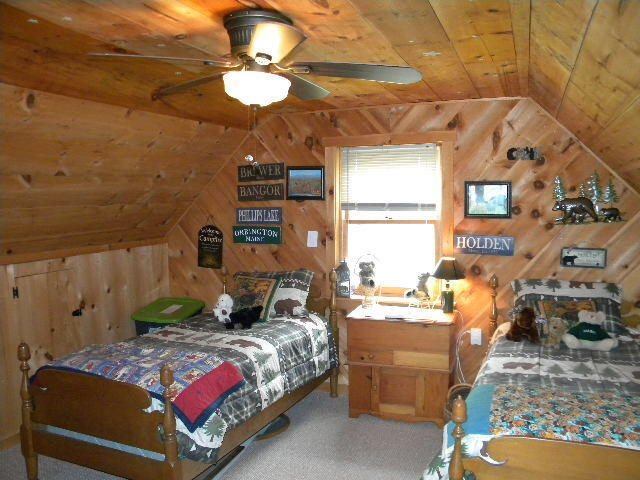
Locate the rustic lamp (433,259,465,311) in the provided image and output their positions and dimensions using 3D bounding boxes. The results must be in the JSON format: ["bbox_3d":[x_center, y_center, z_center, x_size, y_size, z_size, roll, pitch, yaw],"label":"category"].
[{"bbox_3d":[0.953,0.337,3.842,0.236,0.402,0.236,2,6,22],"label":"rustic lamp"}]

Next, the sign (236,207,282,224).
[{"bbox_3d":[-0.526,-0.210,4.524,0.449,0.137,0.020,2,6,22],"label":"sign"}]

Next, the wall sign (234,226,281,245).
[{"bbox_3d":[-0.548,-0.041,4.549,0.479,0.153,0.020,2,6,22],"label":"wall sign"}]

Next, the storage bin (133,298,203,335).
[{"bbox_3d":[-1.237,0.766,4.298,0.450,0.380,0.580,0,6,10],"label":"storage bin"}]

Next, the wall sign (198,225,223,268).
[{"bbox_3d":[-0.997,0.063,4.746,0.266,0.402,0.015,2,6,22],"label":"wall sign"}]

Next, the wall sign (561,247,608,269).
[{"bbox_3d":[1.762,0.121,3.455,0.275,0.128,0.020,2,6,22],"label":"wall sign"}]

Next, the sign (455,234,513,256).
[{"bbox_3d":[1.176,0.041,3.680,0.405,0.137,0.020,2,6,22],"label":"sign"}]

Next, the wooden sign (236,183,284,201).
[{"bbox_3d":[-0.508,-0.410,4.497,0.450,0.136,0.020,2,6,22],"label":"wooden sign"}]

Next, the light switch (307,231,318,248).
[{"bbox_3d":[-0.058,-0.006,4.170,0.078,0.122,0.013,2,6,22],"label":"light switch"}]

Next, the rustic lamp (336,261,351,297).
[{"bbox_3d":[0.186,0.307,4.103,0.090,0.280,0.090,2,6,22],"label":"rustic lamp"}]

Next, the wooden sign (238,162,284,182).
[{"bbox_3d":[-0.481,-0.555,4.274,0.430,0.136,0.020,2,6,22],"label":"wooden sign"}]

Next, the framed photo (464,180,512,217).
[{"bbox_3d":[1.233,-0.292,3.793,0.325,0.268,0.025,2,6,22],"label":"framed photo"}]

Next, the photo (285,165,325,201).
[{"bbox_3d":[-0.114,-0.471,4.326,0.349,0.283,0.025,2,6,22],"label":"photo"}]

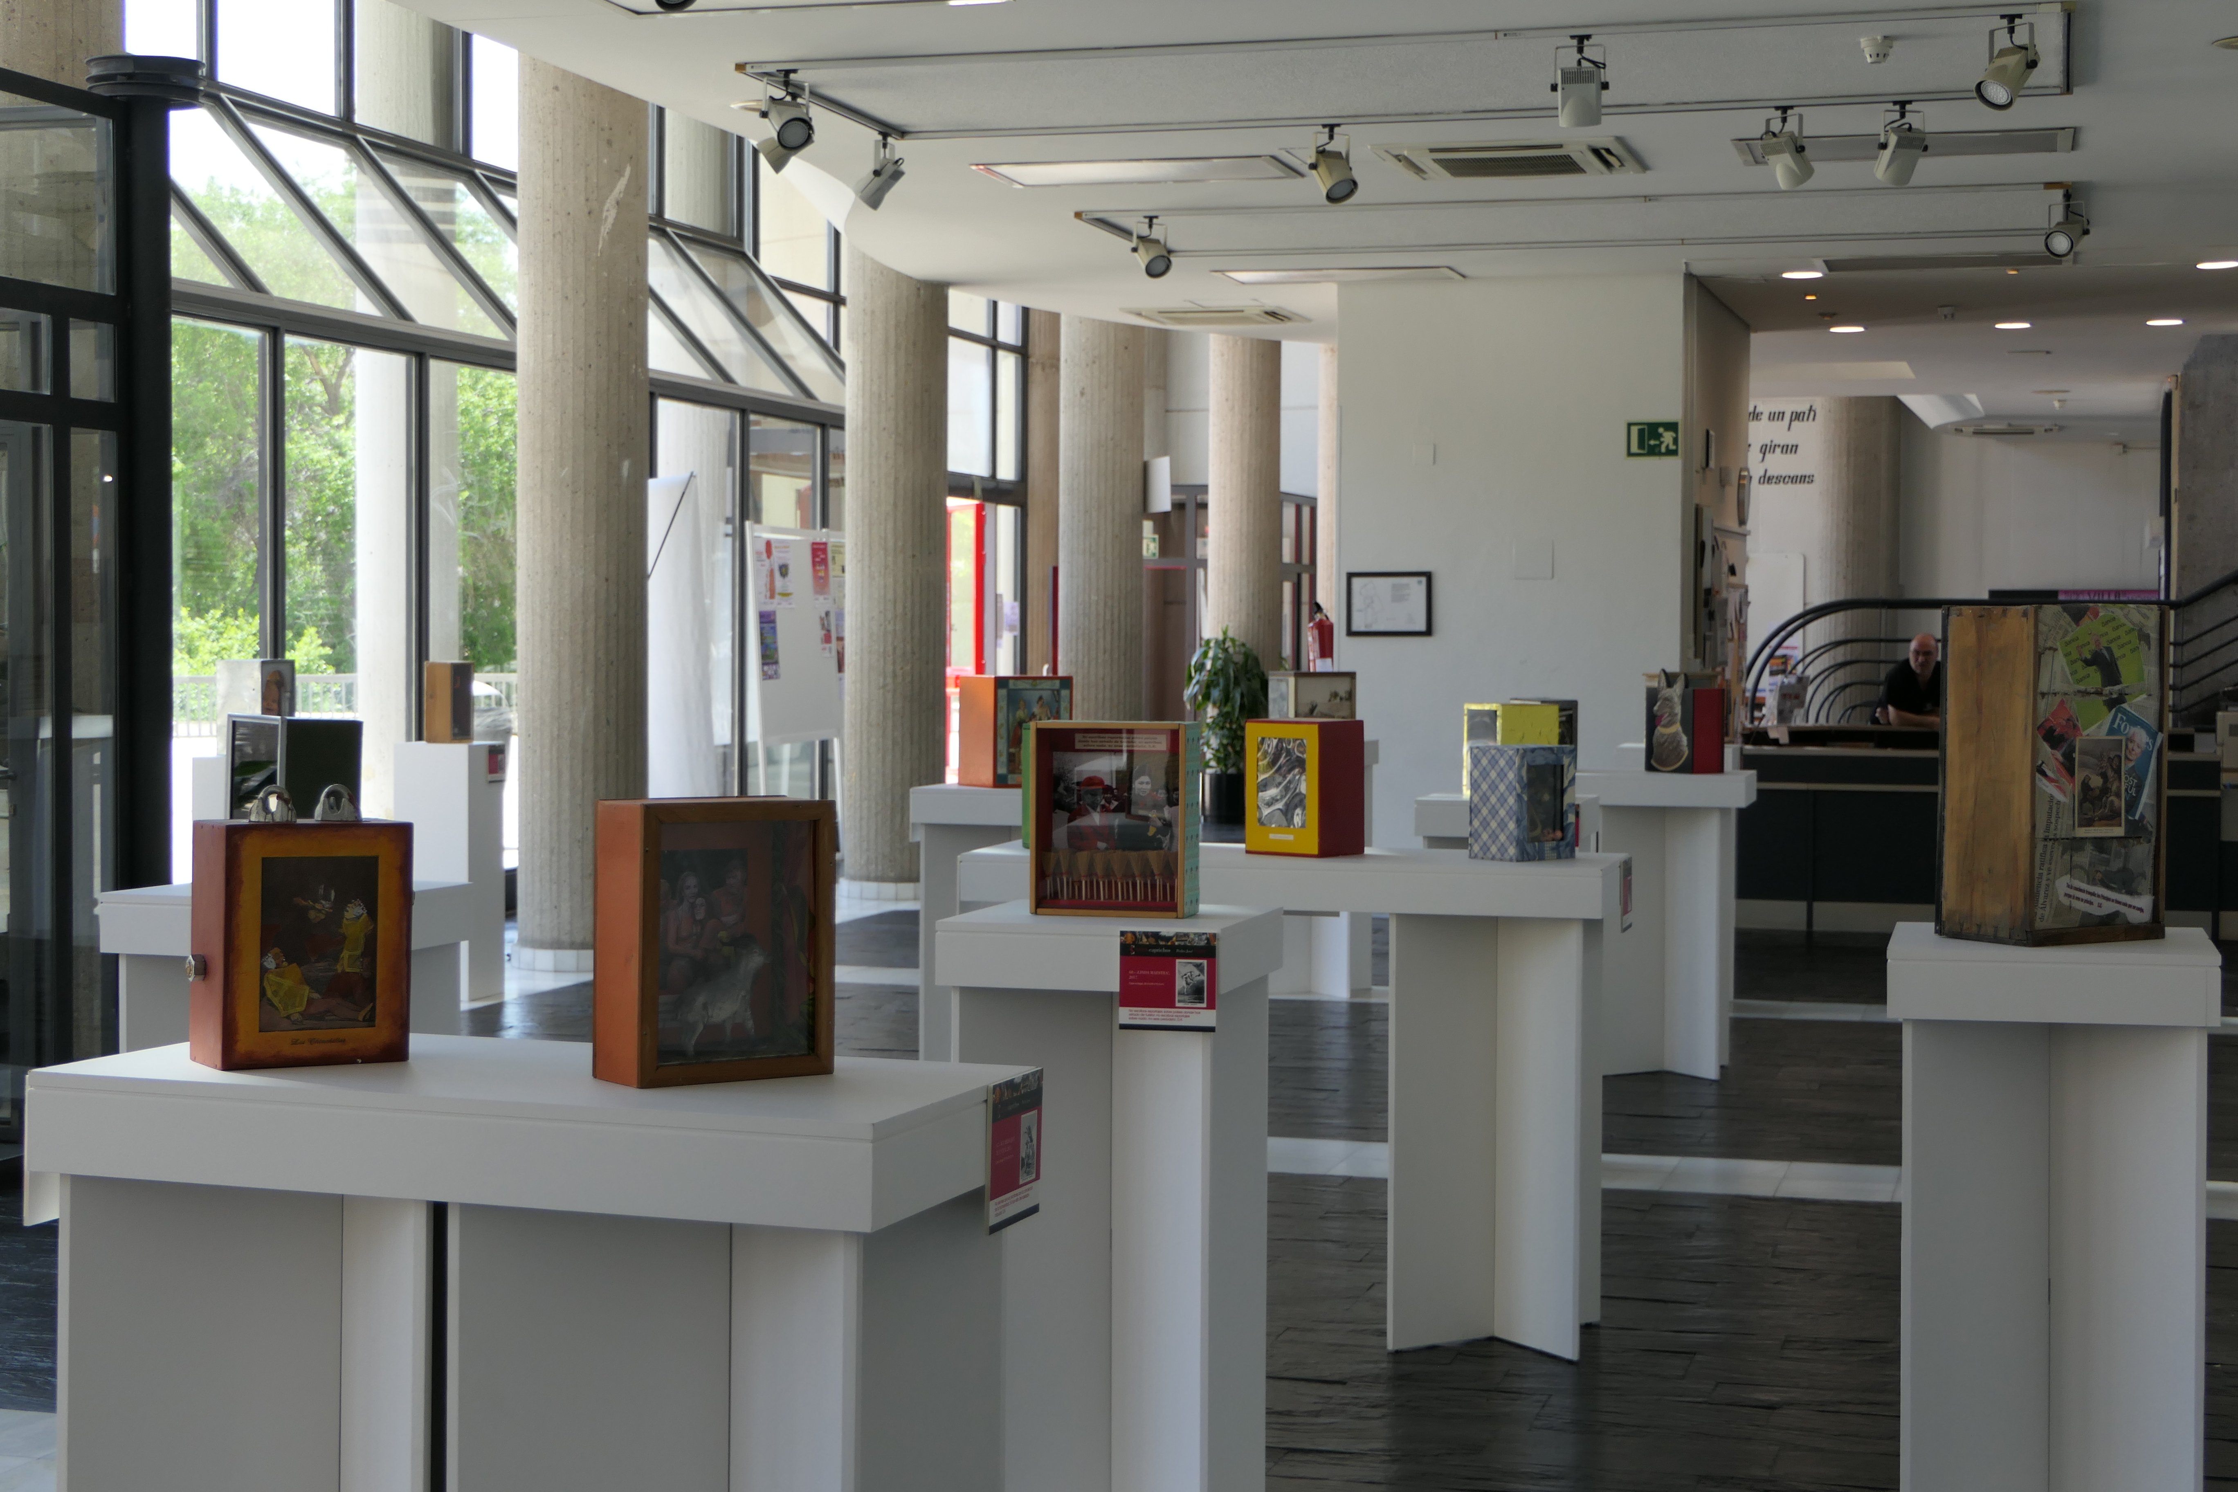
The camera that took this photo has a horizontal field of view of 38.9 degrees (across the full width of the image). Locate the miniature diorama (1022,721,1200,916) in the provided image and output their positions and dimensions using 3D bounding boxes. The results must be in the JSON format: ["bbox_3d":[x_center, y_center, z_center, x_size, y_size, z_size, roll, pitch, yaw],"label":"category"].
[{"bbox_3d":[-0.004,0.121,5.351,0.261,0.322,0.134,1,2,12],"label":"miniature diorama"}]

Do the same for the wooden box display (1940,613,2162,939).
[{"bbox_3d":[1.443,0.041,4.901,0.275,0.510,0.190,-1,2,-31],"label":"wooden box display"}]

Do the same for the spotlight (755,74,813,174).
[{"bbox_3d":[-1.121,-2.107,10.667,0.170,0.300,0.210,-1,2,-22],"label":"spotlight"}]

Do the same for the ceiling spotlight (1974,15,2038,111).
[{"bbox_3d":[2.714,-2.083,9.668,0.200,0.292,0.160,-1,2,-31],"label":"ceiling spotlight"}]

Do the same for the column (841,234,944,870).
[{"bbox_3d":[-1.237,-0.958,17.611,0.565,3.510,0.565,0,2,0],"label":"column"}]

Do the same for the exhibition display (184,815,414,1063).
[{"bbox_3d":[-0.944,0.227,3.669,0.215,0.276,0.125,-1,2,-31],"label":"exhibition display"}]

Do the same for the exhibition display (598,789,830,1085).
[{"bbox_3d":[-0.430,0.205,3.389,0.230,0.295,0.108,-1,3,-35],"label":"exhibition display"}]

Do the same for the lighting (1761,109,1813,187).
[{"bbox_3d":[2.372,-2.118,11.243,0.155,0.290,0.185,2,3,43],"label":"lighting"}]

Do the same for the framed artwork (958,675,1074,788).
[{"bbox_3d":[-0.312,-0.045,9.672,0.271,0.331,0.222,-1,2,-31],"label":"framed artwork"}]

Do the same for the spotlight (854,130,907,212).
[{"bbox_3d":[-0.925,-2.227,12.287,0.200,0.297,0.160,1,2,23],"label":"spotlight"}]

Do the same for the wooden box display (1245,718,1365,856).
[{"bbox_3d":[0.399,0.090,6.774,0.189,0.283,0.168,2,3,38],"label":"wooden box display"}]

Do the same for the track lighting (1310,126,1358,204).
[{"bbox_3d":[0.800,-2.173,11.846,0.160,0.292,0.200,-1,2,-31],"label":"track lighting"}]

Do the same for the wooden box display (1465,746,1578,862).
[{"bbox_3d":[0.893,0.128,7.049,0.185,0.248,0.140,-2,3,-41],"label":"wooden box display"}]

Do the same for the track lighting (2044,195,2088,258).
[{"bbox_3d":[3.987,-2.180,13.327,0.200,0.277,0.160,-1,3,-42],"label":"track lighting"}]

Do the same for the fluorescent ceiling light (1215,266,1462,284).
[{"bbox_3d":[1.193,-2.531,16.942,1.240,0.050,0.600,1,2,16],"label":"fluorescent ceiling light"}]

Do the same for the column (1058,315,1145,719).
[{"bbox_3d":[-0.112,-1.079,21.425,0.565,3.510,0.565,0,2,0],"label":"column"}]

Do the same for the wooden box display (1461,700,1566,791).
[{"bbox_3d":[1.201,0.014,9.741,0.225,0.285,0.170,-1,3,-35],"label":"wooden box display"}]

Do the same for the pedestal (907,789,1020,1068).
[{"bbox_3d":[-0.344,0.658,10.209,0.510,1.050,0.510,1,2,15],"label":"pedestal"}]

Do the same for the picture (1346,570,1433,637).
[{"bbox_3d":[1.475,-0.771,17.295,0.447,0.350,0.030,1,2,15],"label":"picture"}]

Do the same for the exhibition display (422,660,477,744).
[{"bbox_3d":[-2.685,-0.180,12.724,0.115,0.332,0.170,1,2,20],"label":"exhibition display"}]

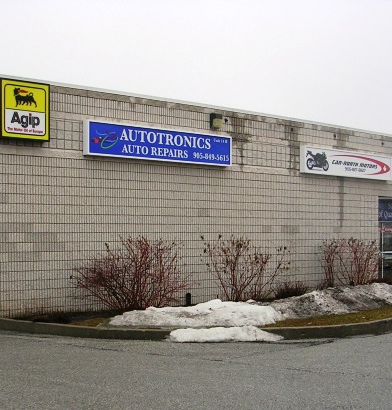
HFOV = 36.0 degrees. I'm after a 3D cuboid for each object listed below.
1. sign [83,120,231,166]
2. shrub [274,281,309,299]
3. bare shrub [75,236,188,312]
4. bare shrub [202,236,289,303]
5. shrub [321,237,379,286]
[{"bbox_3d":[-0.786,-1.429,14.594,4.119,0.758,0.220,2,-4,-36],"label":"sign"},{"bbox_3d":[2.536,2.231,16.000,0.850,0.450,0.750,2,-4,-36],"label":"shrub"},{"bbox_3d":[-1.391,1.545,13.200,2.300,1.650,1.700,2,-4,-36],"label":"bare shrub"},{"bbox_3d":[1.224,1.570,14.900,2.100,1.650,1.500,2,-4,-36],"label":"bare shrub"},{"bbox_3d":[4.542,1.694,17.600,1.600,1.500,1.400,2,-4,-36],"label":"shrub"}]

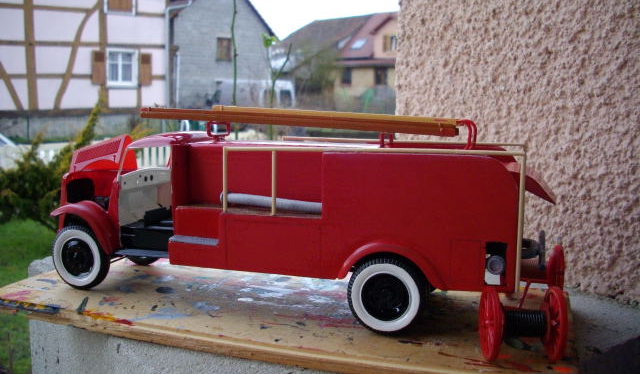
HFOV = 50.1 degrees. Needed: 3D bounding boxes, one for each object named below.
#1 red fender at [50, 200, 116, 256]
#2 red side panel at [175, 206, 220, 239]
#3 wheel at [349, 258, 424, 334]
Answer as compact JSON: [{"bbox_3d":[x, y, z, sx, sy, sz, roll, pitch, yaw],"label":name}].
[{"bbox_3d":[-0.285,0.045,0.851,0.091,0.062,0.044,2,6,20],"label":"red fender"},{"bbox_3d":[-0.130,0.038,0.726,0.053,0.033,0.007,4,9,22],"label":"red side panel"},{"bbox_3d":[0.063,0.102,0.645,0.075,0.075,0.021,4,9,22],"label":"wheel"}]

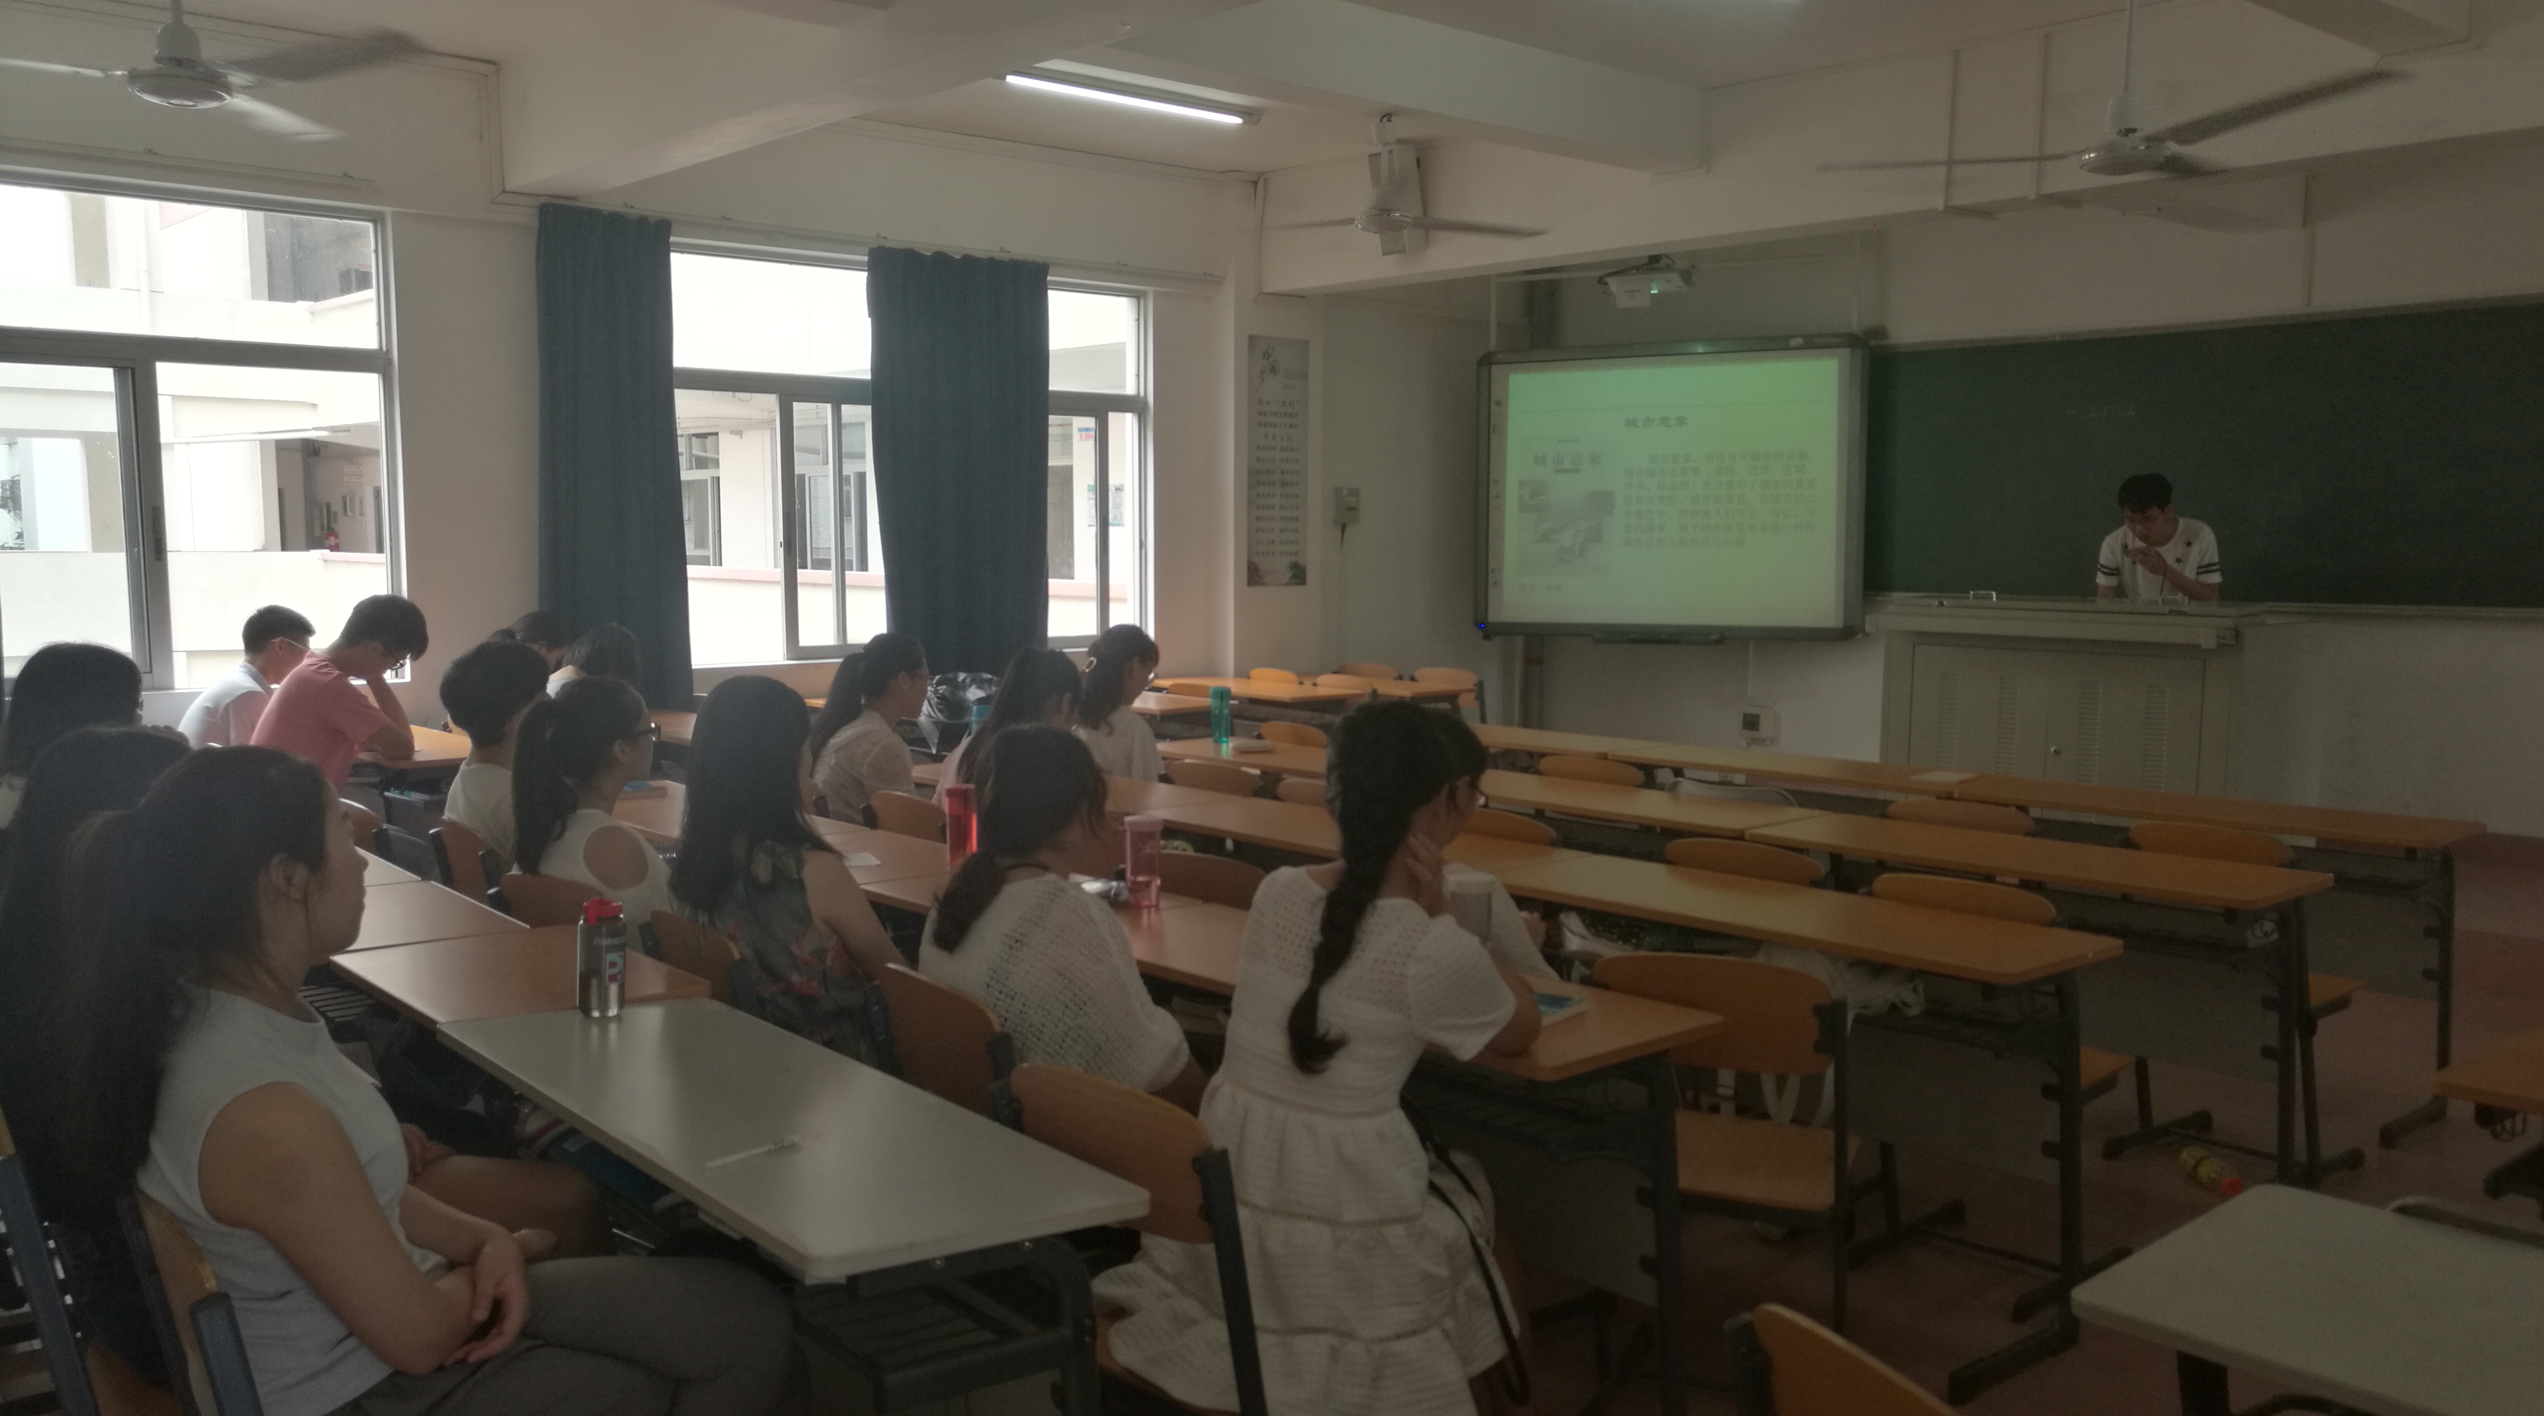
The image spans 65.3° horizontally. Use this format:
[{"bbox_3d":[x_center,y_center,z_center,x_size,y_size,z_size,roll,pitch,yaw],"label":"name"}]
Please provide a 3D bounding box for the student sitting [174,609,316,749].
[{"bbox_3d":[-3.273,0.252,6.626,0.470,1.210,0.740,5,7,44],"label":"student sitting"}]

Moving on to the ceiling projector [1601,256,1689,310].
[{"bbox_3d":[1.947,-2.216,10.314,0.340,0.180,0.360,-4,6,-39],"label":"ceiling projector"}]

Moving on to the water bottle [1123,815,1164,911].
[{"bbox_3d":[-0.249,0.306,3.953,0.075,0.180,0.075,-4,6,-39],"label":"water bottle"}]

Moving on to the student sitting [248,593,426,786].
[{"bbox_3d":[-2.855,0.284,6.195,0.480,1.240,0.740,5,7,44],"label":"student sitting"}]

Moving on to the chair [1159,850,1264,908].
[{"bbox_3d":[0.007,0.708,4.094,0.500,0.810,0.420,-4,7,-41],"label":"chair"}]

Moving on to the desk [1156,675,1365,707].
[{"bbox_3d":[-0.166,0.280,9.049,0.430,0.740,1.220,-5,7,-41],"label":"desk"}]

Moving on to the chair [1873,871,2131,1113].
[{"bbox_3d":[1.444,0.720,3.971,0.510,0.820,0.420,-4,7,-41],"label":"chair"}]

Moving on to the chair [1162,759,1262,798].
[{"bbox_3d":[-0.100,0.541,6.040,0.400,0.790,0.460,5,7,45],"label":"chair"}]

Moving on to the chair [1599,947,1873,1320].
[{"bbox_3d":[0.749,0.772,3.241,0.410,0.790,0.470,3,5,27],"label":"chair"}]

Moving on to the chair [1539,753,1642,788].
[{"bbox_3d":[1.045,0.538,5.952,0.500,0.810,0.420,-4,7,-41],"label":"chair"}]

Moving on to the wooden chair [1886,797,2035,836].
[{"bbox_3d":[1.851,0.615,5.103,0.480,0.800,0.420,-5,7,-41],"label":"wooden chair"}]

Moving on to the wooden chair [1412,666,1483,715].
[{"bbox_3d":[0.980,0.191,10.396,0.400,0.790,0.460,4,6,38],"label":"wooden chair"}]

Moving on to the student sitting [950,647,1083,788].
[{"bbox_3d":[-0.637,0.420,5.191,0.700,1.170,0.470,-5,7,-41],"label":"student sitting"}]

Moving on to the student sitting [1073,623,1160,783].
[{"bbox_3d":[-0.375,0.318,6.248,0.680,1.180,0.470,-5,7,-41],"label":"student sitting"}]

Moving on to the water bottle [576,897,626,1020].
[{"bbox_3d":[-1.020,0.375,3.012,0.073,0.177,0.073,-4,7,-41],"label":"water bottle"}]

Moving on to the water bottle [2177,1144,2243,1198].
[{"bbox_3d":[2.111,1.044,4.466,0.065,0.065,0.212,0,5,-4],"label":"water bottle"}]

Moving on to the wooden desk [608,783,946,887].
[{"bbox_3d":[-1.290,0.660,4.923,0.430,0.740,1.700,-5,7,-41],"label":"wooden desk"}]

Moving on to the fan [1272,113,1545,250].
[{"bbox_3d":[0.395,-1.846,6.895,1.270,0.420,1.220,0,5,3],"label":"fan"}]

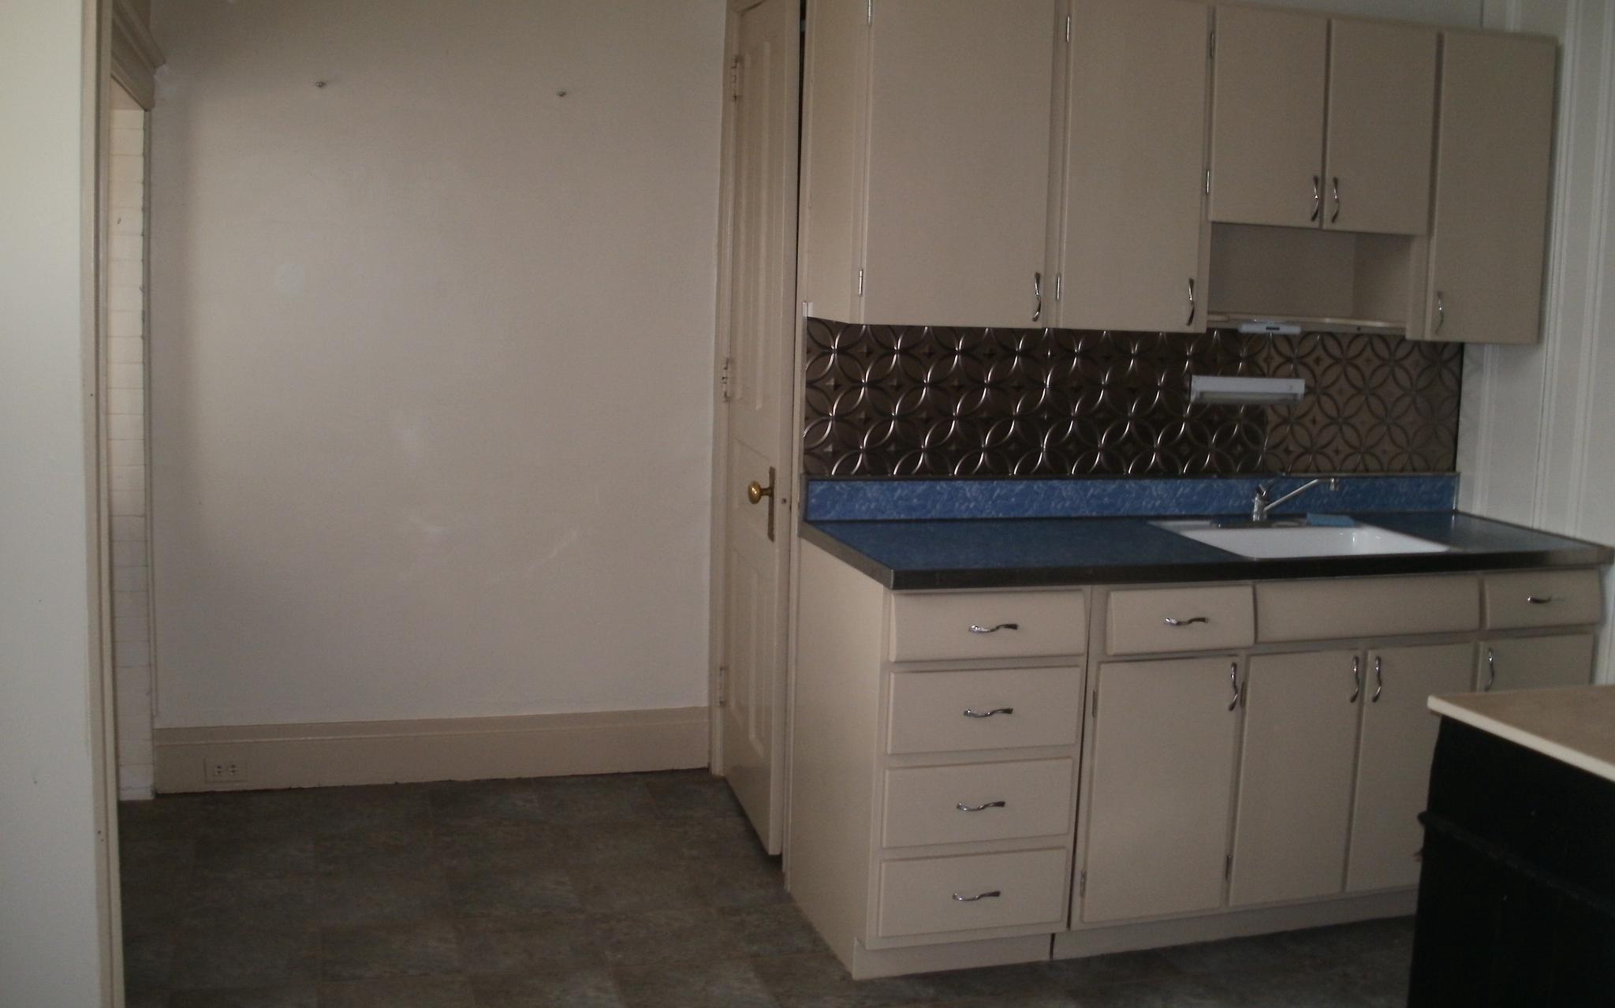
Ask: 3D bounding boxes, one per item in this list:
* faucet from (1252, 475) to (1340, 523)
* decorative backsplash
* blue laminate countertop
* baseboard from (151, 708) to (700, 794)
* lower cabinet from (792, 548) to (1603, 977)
[{"bbox_3d":[1.189,-0.019,4.098,0.055,0.150,0.235,-5,11,-38],"label":"faucet"},{"bbox_3d":[0.867,-0.252,4.157,1.833,0.366,0.015,-1,9,-19],"label":"decorative backsplash"},{"bbox_3d":[0.945,0.093,3.931,1.827,0.040,0.593,-1,9,-19],"label":"blue laminate countertop"},{"bbox_3d":[-1.034,0.692,4.747,1.546,0.186,0.025,0,9,-17],"label":"baseboard"},{"bbox_3d":[0.919,0.541,4.007,1.827,0.870,0.578,-1,9,-19],"label":"lower cabinet"}]

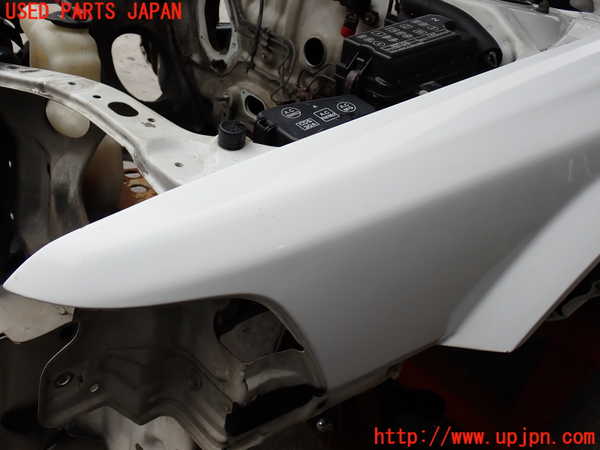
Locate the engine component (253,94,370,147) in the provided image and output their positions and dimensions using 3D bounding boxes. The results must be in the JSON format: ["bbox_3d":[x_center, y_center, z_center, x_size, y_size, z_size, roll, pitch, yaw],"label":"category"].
[{"bbox_3d":[0.032,-0.135,0.979,0.152,0.062,0.106,-24,43,-28],"label":"engine component"}]

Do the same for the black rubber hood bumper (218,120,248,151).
[{"bbox_3d":[-0.090,-0.121,0.893,0.037,0.029,0.037,-24,43,-28],"label":"black rubber hood bumper"}]

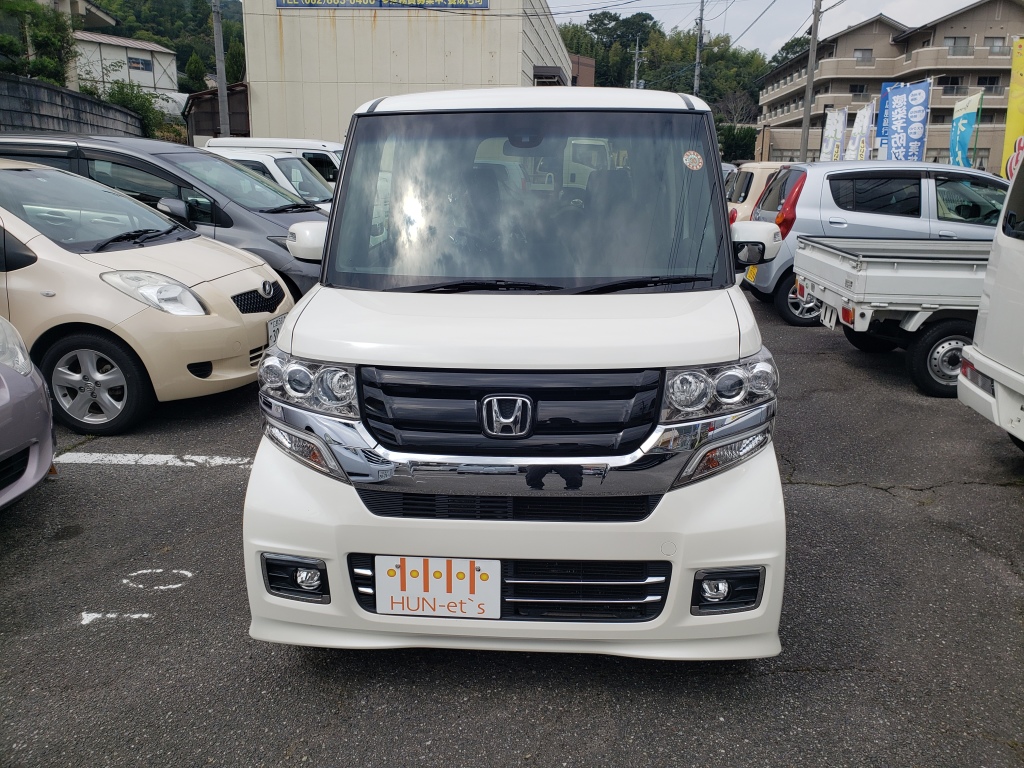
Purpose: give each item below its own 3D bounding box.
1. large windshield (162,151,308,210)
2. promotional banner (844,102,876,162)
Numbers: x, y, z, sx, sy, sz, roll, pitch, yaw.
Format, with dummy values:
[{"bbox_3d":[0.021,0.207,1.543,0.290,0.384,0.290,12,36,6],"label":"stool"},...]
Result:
[{"bbox_3d":[-2.390,-1.746,6.600,0.880,0.470,1.350,1,13,4],"label":"large windshield"},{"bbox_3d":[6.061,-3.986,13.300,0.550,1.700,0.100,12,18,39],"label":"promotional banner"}]

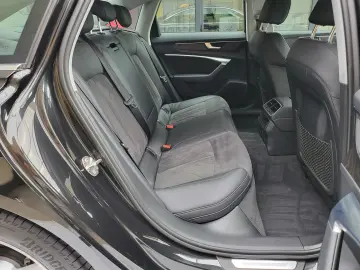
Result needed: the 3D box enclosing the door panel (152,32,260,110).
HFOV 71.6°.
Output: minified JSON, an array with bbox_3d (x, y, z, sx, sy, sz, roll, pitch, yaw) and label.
[{"bbox_3d":[0.213,-0.502,2.097,0.880,0.645,0.130,0,24,0],"label":"door panel"}]

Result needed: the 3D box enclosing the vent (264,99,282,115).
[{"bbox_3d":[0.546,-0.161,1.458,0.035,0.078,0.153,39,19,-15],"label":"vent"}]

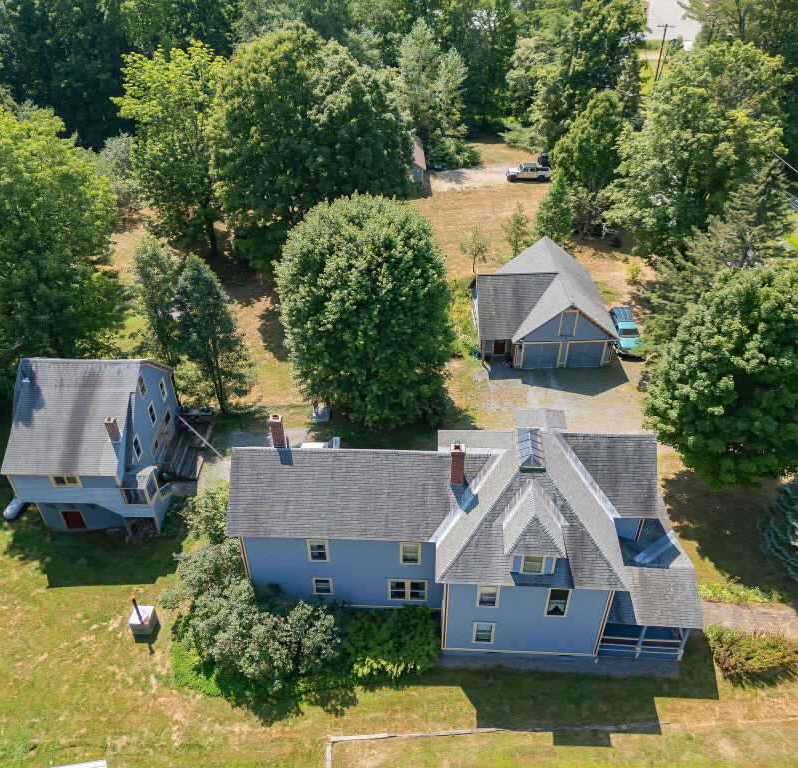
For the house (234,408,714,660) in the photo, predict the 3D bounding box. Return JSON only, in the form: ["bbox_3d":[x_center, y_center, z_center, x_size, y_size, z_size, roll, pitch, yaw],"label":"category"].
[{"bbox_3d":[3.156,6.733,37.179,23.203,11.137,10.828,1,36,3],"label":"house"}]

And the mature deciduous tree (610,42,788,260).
[{"bbox_3d":[27.259,-20.935,66.406,15.000,19.954,15.000,1,36,3],"label":"mature deciduous tree"}]

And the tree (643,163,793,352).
[{"bbox_3d":[24.260,-9.317,54.685,10.174,15.268,10.174,1,36,3],"label":"tree"}]

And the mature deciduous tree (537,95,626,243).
[{"bbox_3d":[18.755,-21.298,69.824,8.000,14.500,7.600,-1,37,0],"label":"mature deciduous tree"}]

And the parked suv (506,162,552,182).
[{"bbox_3d":[16.526,-26.986,90.164,5.480,1.860,1.900,1,36,3],"label":"parked suv"}]

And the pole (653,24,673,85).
[{"bbox_3d":[41.333,-51.104,112.524,2.500,10.500,0.350,1,37,2],"label":"pole"}]

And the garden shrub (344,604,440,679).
[{"bbox_3d":[-0.375,12.515,35.144,4.700,2.400,3.400,-1,37,0],"label":"garden shrub"}]

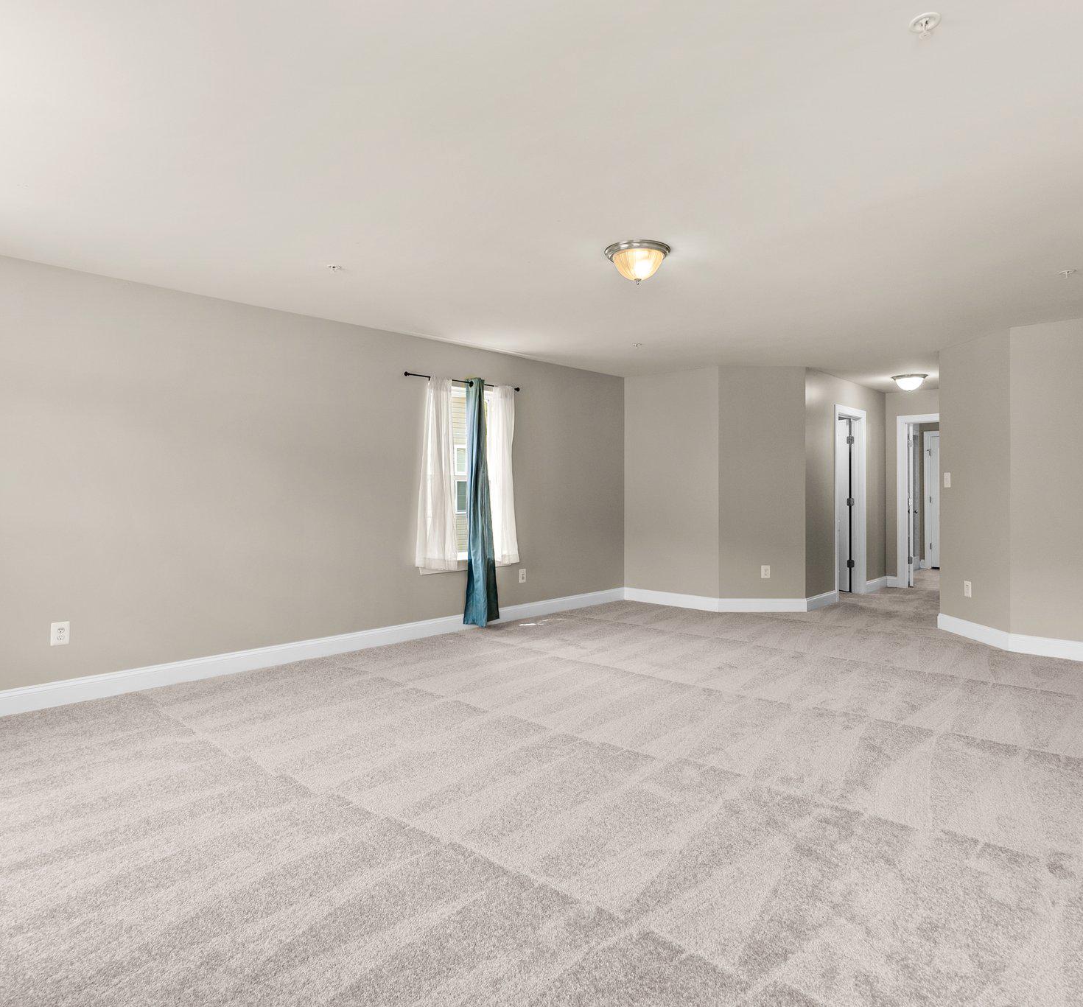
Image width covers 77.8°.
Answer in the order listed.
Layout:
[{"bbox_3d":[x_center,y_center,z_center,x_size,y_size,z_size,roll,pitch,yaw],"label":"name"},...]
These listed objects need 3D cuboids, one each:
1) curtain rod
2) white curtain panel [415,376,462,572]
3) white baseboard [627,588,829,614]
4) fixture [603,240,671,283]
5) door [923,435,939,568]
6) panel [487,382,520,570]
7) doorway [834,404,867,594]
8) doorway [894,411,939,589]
[{"bbox_3d":[-0.653,-1.029,5.731,0.085,0.050,1.250,1,1,44],"label":"curtain rod"},{"bbox_3d":[-0.847,-0.237,5.528,0.085,1.600,0.450,1,1,44],"label":"white curtain panel"},{"bbox_3d":[2.042,1.020,7.060,2.238,0.138,0.814,0,1,-1],"label":"white baseboard"},{"bbox_3d":[0.489,-1.206,3.411,0.340,0.193,0.340,0,1,0],"label":"fixture"},{"bbox_3d":[6.250,-0.027,10.105,0.880,2.130,0.080,1,1,44],"label":"door"},{"bbox_3d":[-0.346,-0.253,6.042,0.085,1.610,0.400,1,1,44],"label":"panel"},{"bbox_3d":[3.467,0.009,7.598,0.130,2.145,0.965,1,1,44],"label":"doorway"},{"bbox_3d":[4.792,0.001,8.042,0.950,2.150,0.130,1,1,44],"label":"doorway"}]

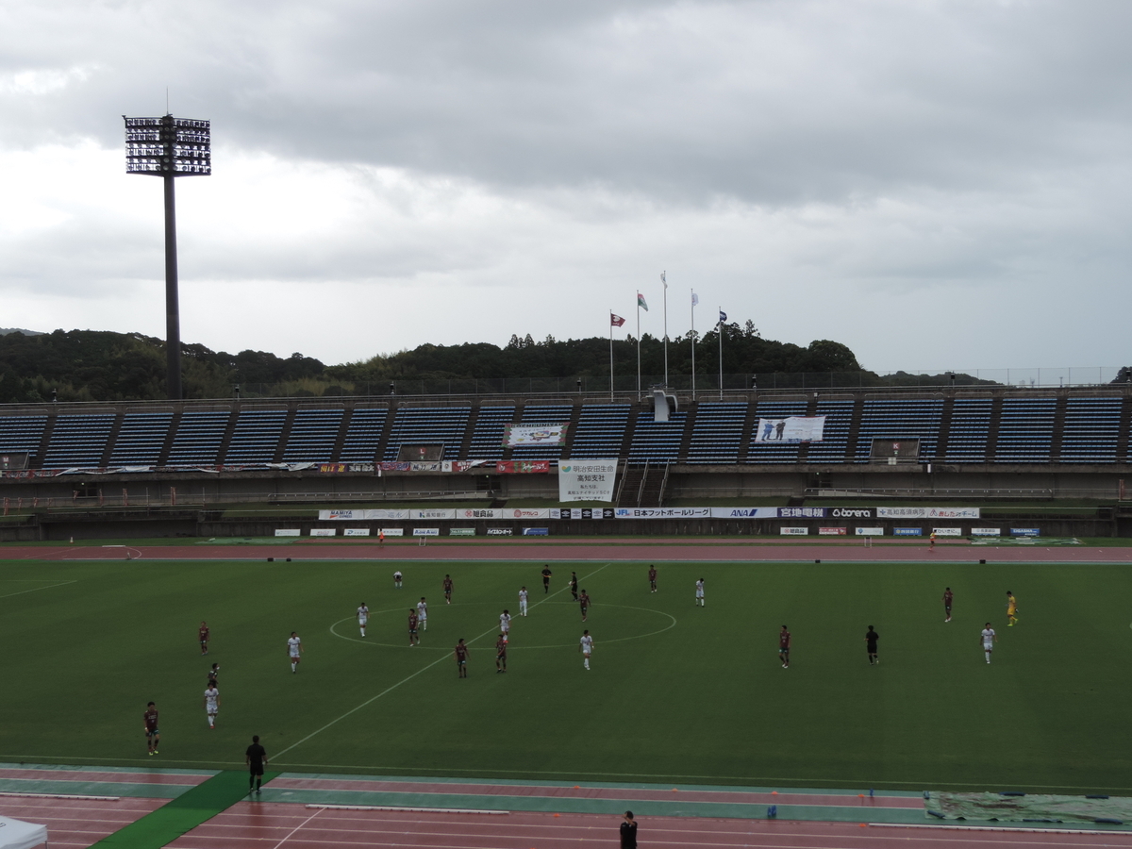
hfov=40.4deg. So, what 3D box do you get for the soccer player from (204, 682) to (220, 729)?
[{"bbox_3d":[-12.687,10.048,55.298,0.580,1.690,0.480,-1,0,-8],"label":"soccer player"}]

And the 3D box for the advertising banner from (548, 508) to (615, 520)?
[{"bbox_3d":[1.528,8.387,144.303,6.230,1.028,0.050,-1,0,11],"label":"advertising banner"}]

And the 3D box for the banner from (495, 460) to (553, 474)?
[{"bbox_3d":[-4.214,4.247,152.752,5.276,1.125,0.100,-1,0,6],"label":"banner"}]

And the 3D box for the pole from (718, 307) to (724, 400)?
[{"bbox_3d":[16.572,-7.588,164.289,0.220,9.933,0.220,-1,0,11],"label":"pole"}]

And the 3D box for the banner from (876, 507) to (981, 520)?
[{"bbox_3d":[32.595,7.953,138.295,8.988,0.985,0.050,-1,0,11],"label":"banner"}]

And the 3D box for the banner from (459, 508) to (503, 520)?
[{"bbox_3d":[-8.162,8.496,146.177,4.545,1.005,0.050,-1,0,11],"label":"banner"}]

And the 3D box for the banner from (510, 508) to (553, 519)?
[{"bbox_3d":[-3.783,8.536,146.172,4.517,0.960,0.100,-1,0,11],"label":"banner"}]

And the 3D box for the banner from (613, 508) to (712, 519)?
[{"bbox_3d":[9.008,8.264,142.857,9.044,1.009,0.050,-1,0,11],"label":"banner"}]

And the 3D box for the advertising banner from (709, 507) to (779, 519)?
[{"bbox_3d":[16.518,8.235,142.275,6.089,0.961,0.100,-1,0,11],"label":"advertising banner"}]

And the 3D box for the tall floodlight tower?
[{"bbox_3d":[-46.933,-18.126,183.047,10.111,37.680,3.000,-1,0,-23],"label":"tall floodlight tower"}]

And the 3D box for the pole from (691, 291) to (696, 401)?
[{"bbox_3d":[13.577,-8.439,163.982,0.200,12.008,0.200,-1,0,11],"label":"pole"}]

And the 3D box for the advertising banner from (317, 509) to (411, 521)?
[{"bbox_3d":[-19.577,8.791,149.204,9.222,0.971,0.100,-1,0,11],"label":"advertising banner"}]

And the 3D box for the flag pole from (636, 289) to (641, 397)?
[{"bbox_3d":[7.868,-8.479,165.955,0.220,11.969,0.220,-1,0,11],"label":"flag pole"}]

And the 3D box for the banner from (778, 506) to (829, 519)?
[{"bbox_3d":[21.748,8.172,141.271,4.494,0.963,0.100,-1,0,11],"label":"banner"}]

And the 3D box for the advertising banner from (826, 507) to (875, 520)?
[{"bbox_3d":[26.122,8.136,140.431,4.415,0.965,0.100,-1,0,11],"label":"advertising banner"}]

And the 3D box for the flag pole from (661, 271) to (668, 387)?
[{"bbox_3d":[10.724,-9.436,164.528,0.200,13.986,0.200,-1,0,11],"label":"flag pole"}]

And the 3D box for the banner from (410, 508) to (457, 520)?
[{"bbox_3d":[-12.742,8.570,147.063,4.563,1.002,0.050,-1,0,11],"label":"banner"}]

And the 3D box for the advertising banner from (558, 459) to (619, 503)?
[{"bbox_3d":[2.132,5.595,152.217,5.895,4.166,0.150,-1,0,11],"label":"advertising banner"}]

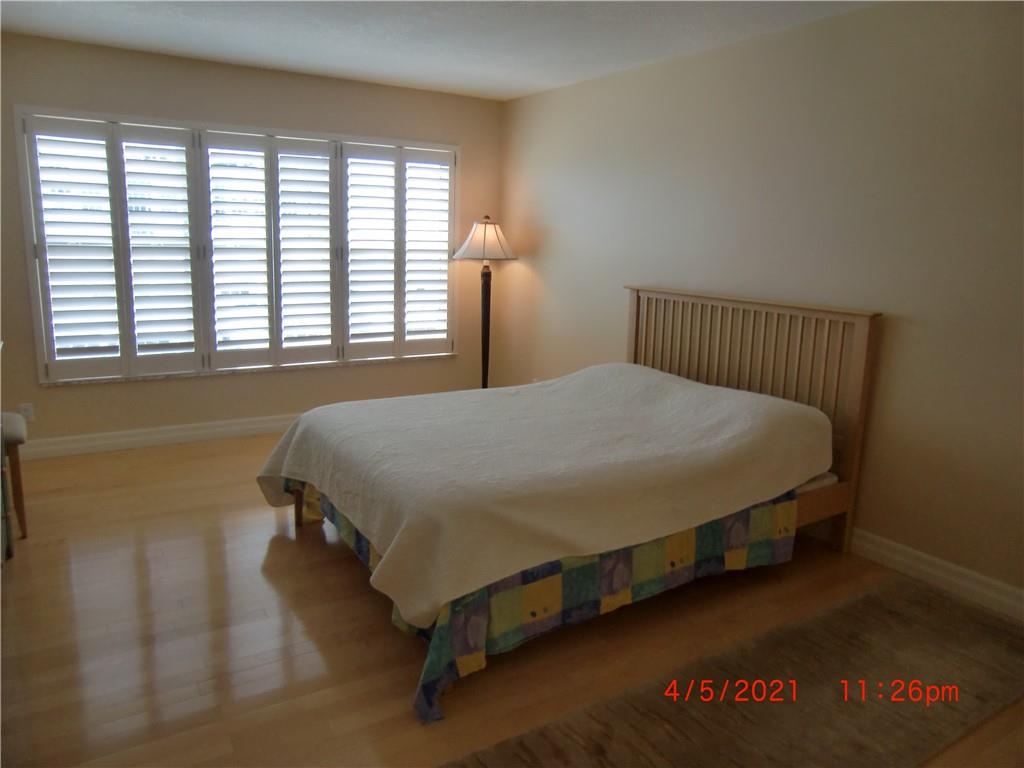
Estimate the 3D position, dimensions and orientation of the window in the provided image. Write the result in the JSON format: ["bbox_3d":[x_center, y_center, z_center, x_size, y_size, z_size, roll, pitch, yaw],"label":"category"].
[{"bbox_3d":[-1.616,-0.897,4.846,2.789,1.585,0.090,-6,14,-31],"label":"window"}]

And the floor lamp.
[{"bbox_3d":[-0.210,-0.485,5.417,0.470,1.552,0.470,1,12,0],"label":"floor lamp"}]

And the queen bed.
[{"bbox_3d":[0.208,0.186,3.306,2.238,1.114,1.740,-6,14,-31],"label":"queen bed"}]

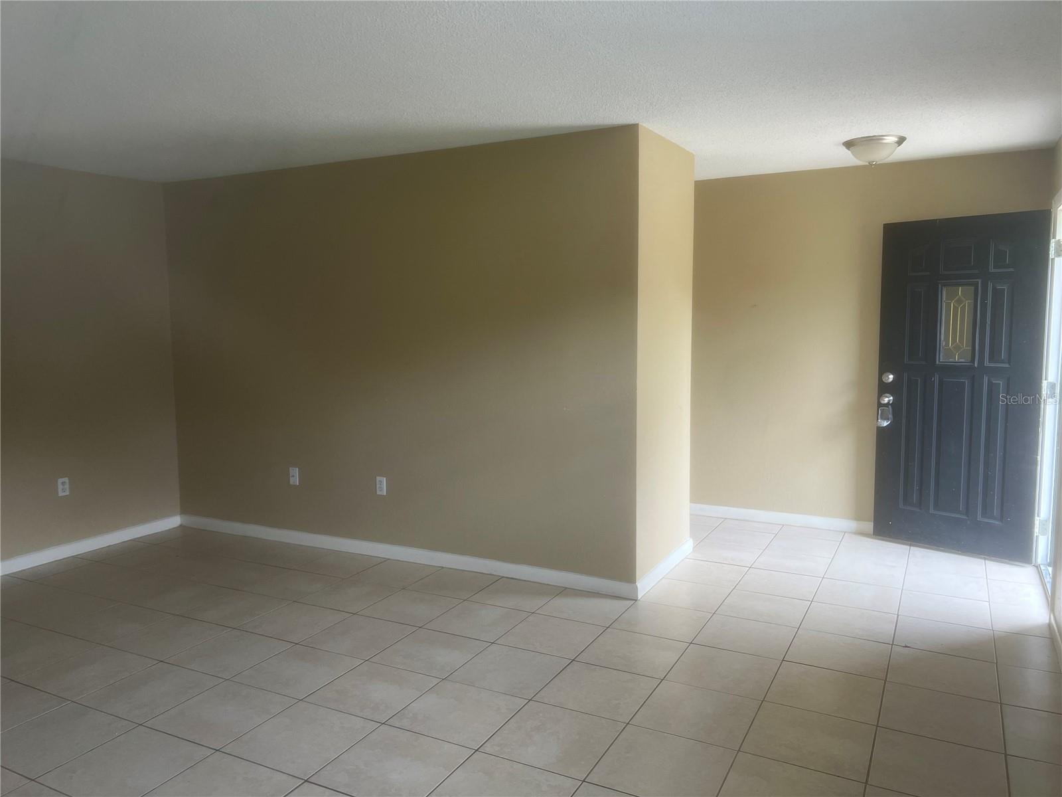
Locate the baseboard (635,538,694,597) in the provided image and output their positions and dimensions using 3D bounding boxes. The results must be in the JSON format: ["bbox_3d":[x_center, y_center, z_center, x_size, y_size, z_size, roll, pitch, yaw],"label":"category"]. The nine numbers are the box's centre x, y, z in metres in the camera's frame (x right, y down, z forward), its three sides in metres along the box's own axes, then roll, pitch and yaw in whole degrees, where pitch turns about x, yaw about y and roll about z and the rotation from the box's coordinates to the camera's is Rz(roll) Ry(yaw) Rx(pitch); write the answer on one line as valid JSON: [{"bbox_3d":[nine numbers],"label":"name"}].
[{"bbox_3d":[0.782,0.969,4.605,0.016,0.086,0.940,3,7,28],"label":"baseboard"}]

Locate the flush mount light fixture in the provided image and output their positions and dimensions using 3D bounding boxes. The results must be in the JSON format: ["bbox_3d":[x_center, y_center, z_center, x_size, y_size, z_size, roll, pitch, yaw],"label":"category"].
[{"bbox_3d":[1.904,-1.355,4.428,0.326,0.134,0.326,3,7,28],"label":"flush mount light fixture"}]

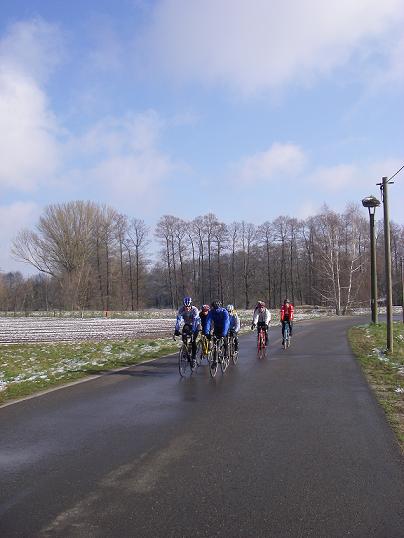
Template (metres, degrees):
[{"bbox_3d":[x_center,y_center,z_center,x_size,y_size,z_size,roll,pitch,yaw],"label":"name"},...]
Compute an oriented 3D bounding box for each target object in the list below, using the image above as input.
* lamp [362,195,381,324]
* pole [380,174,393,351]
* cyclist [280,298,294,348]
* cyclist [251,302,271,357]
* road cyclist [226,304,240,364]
[{"bbox_3d":[9.560,-0.495,33.191,0.950,7.200,0.950,-1,-3,14],"label":"lamp"},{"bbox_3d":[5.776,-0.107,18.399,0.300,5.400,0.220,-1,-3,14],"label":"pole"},{"bbox_3d":[2.933,1.894,20.335,0.480,1.660,1.680,-1,-3,14],"label":"cyclist"},{"bbox_3d":[1.774,1.747,17.174,0.550,1.650,1.680,-1,-3,14],"label":"cyclist"},{"bbox_3d":[0.756,1.671,14.823,0.500,1.560,1.680,-1,-3,14],"label":"road cyclist"}]

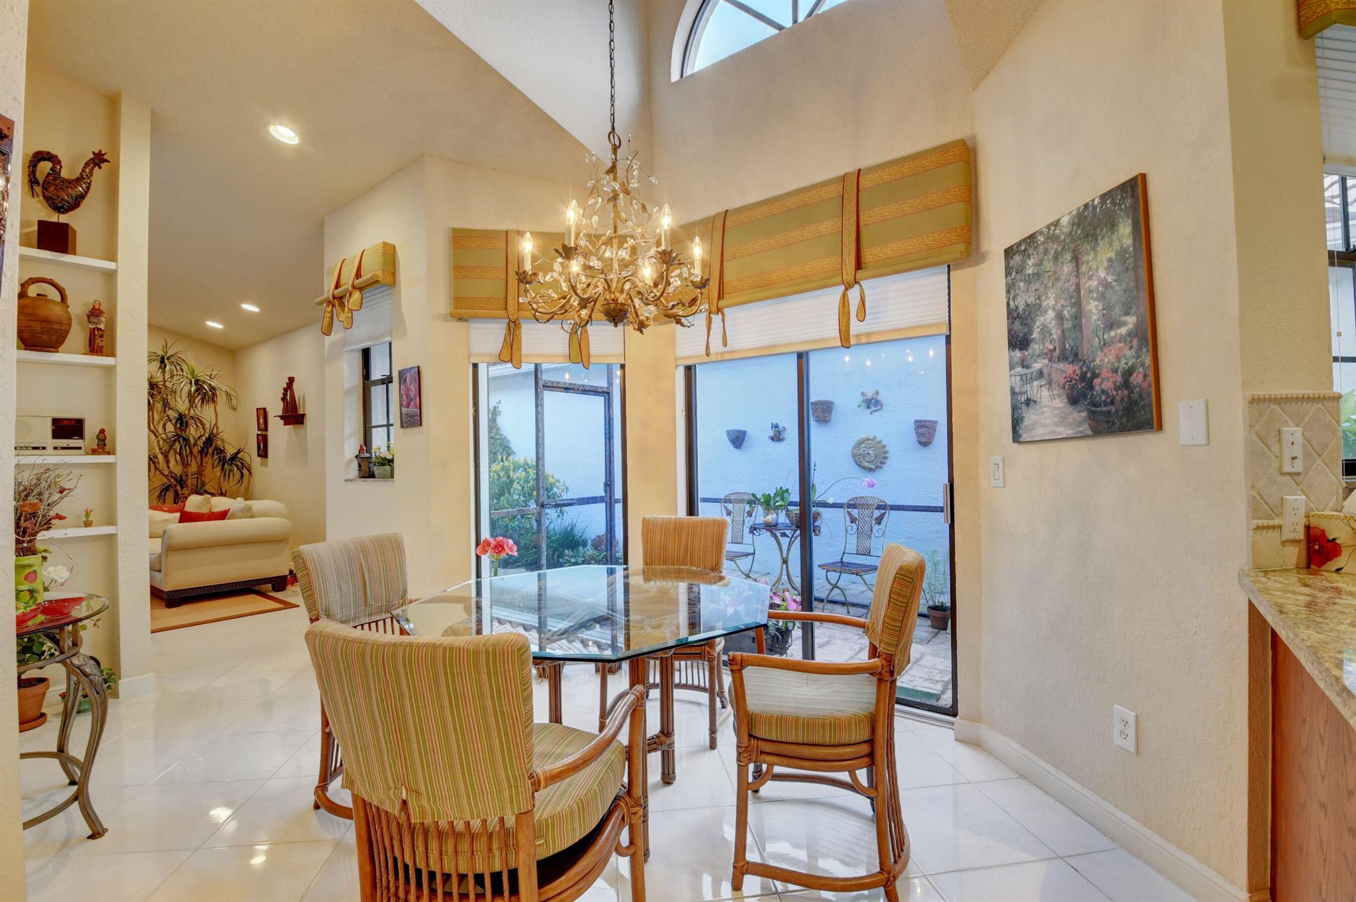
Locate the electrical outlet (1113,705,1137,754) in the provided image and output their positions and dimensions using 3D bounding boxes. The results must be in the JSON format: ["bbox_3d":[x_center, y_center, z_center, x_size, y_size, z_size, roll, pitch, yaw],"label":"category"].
[{"bbox_3d":[1.355,0.848,1.710,0.009,0.122,0.077,-1,-1,-8],"label":"electrical outlet"}]

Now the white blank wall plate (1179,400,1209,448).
[{"bbox_3d":[1.342,-0.073,1.470,0.008,0.117,0.072,-1,-1,-9],"label":"white blank wall plate"}]

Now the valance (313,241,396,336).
[{"bbox_3d":[-2.269,-1.091,3.941,0.850,0.510,0.160,-2,-2,36],"label":"valance"}]

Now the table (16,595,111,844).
[{"bbox_3d":[-2.231,0.902,1.841,0.840,0.720,0.520,-2,-2,37],"label":"table"}]

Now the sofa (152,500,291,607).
[{"bbox_3d":[-5.016,0.955,5.919,2.150,0.880,0.970,-1,-1,38],"label":"sofa"}]

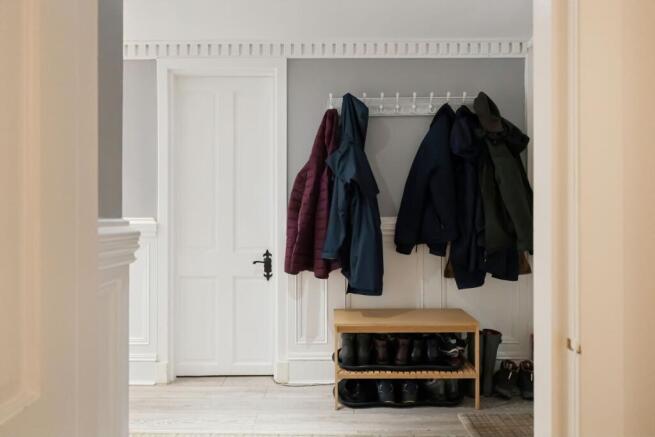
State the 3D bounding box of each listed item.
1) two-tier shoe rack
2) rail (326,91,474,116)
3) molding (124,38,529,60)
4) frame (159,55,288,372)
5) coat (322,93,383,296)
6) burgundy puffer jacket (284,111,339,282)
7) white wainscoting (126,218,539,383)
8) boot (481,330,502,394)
[{"bbox_3d":[0.451,0.834,2.639,0.817,0.488,0.348,0,0,0],"label":"two-tier shoe rack"},{"bbox_3d":[0.492,-0.739,2.823,0.991,0.161,0.091,0,0,0],"label":"rail"},{"bbox_3d":[-0.006,-1.091,2.830,2.620,0.129,0.086,0,0,0],"label":"molding"},{"bbox_3d":[-0.681,0.019,2.894,0.853,2.118,0.131,0,0,0],"label":"frame"},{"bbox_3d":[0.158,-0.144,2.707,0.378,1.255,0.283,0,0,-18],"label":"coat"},{"bbox_3d":[-0.086,-0.153,2.727,0.359,1.062,0.263,0,0,0],"label":"burgundy puffer jacket"},{"bbox_3d":[0.013,0.534,2.846,2.626,1.087,0.066,0,0,0],"label":"white wainscoting"},{"bbox_3d":[1.010,0.883,2.752,0.126,0.389,0.263,0,0,0],"label":"boot"}]

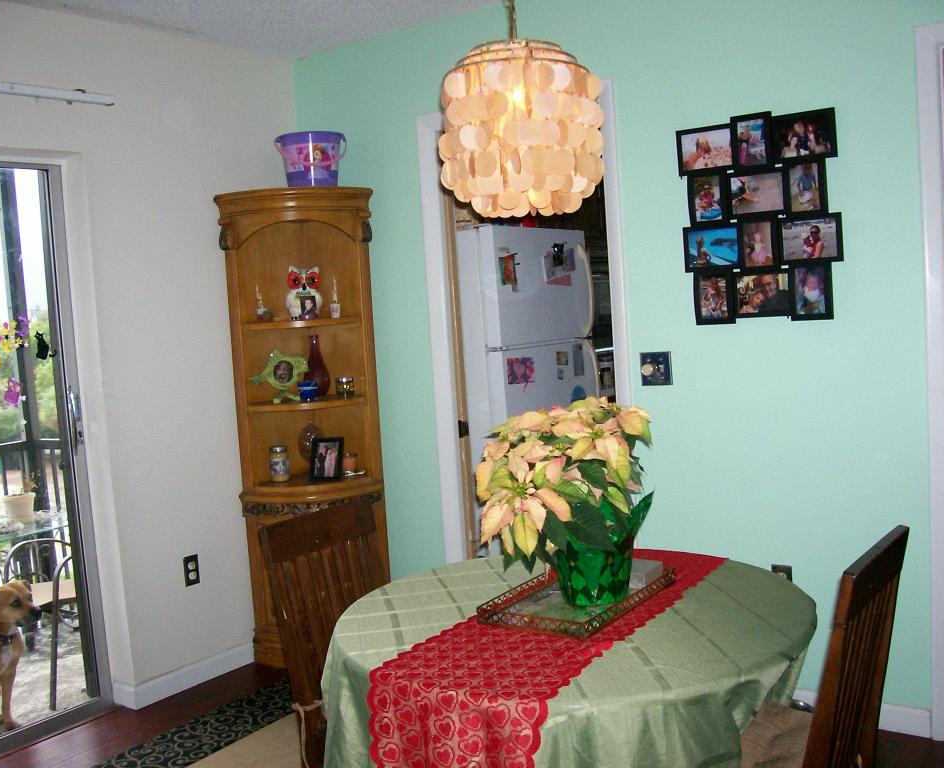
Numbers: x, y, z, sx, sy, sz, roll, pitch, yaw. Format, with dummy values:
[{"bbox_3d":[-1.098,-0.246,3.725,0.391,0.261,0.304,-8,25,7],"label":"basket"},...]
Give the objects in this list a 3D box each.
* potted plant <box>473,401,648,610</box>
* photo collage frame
[{"bbox_3d":[0.194,0.244,2.105,0.370,0.440,0.360,-3,5,5],"label":"potted plant"},{"bbox_3d":[0.896,-0.515,3.148,0.525,0.655,0.025,0,6,36],"label":"photo collage frame"}]

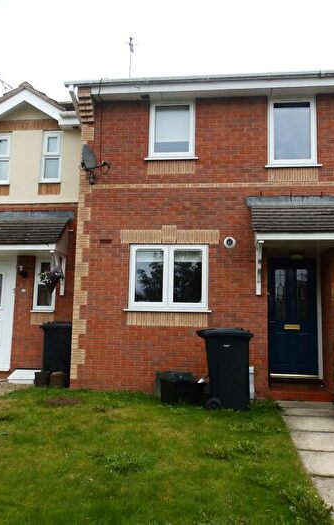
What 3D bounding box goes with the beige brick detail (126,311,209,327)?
[{"bbox_3d":[0.005,0.879,6.958,1.265,0.215,0.100,0,-6,7],"label":"beige brick detail"}]

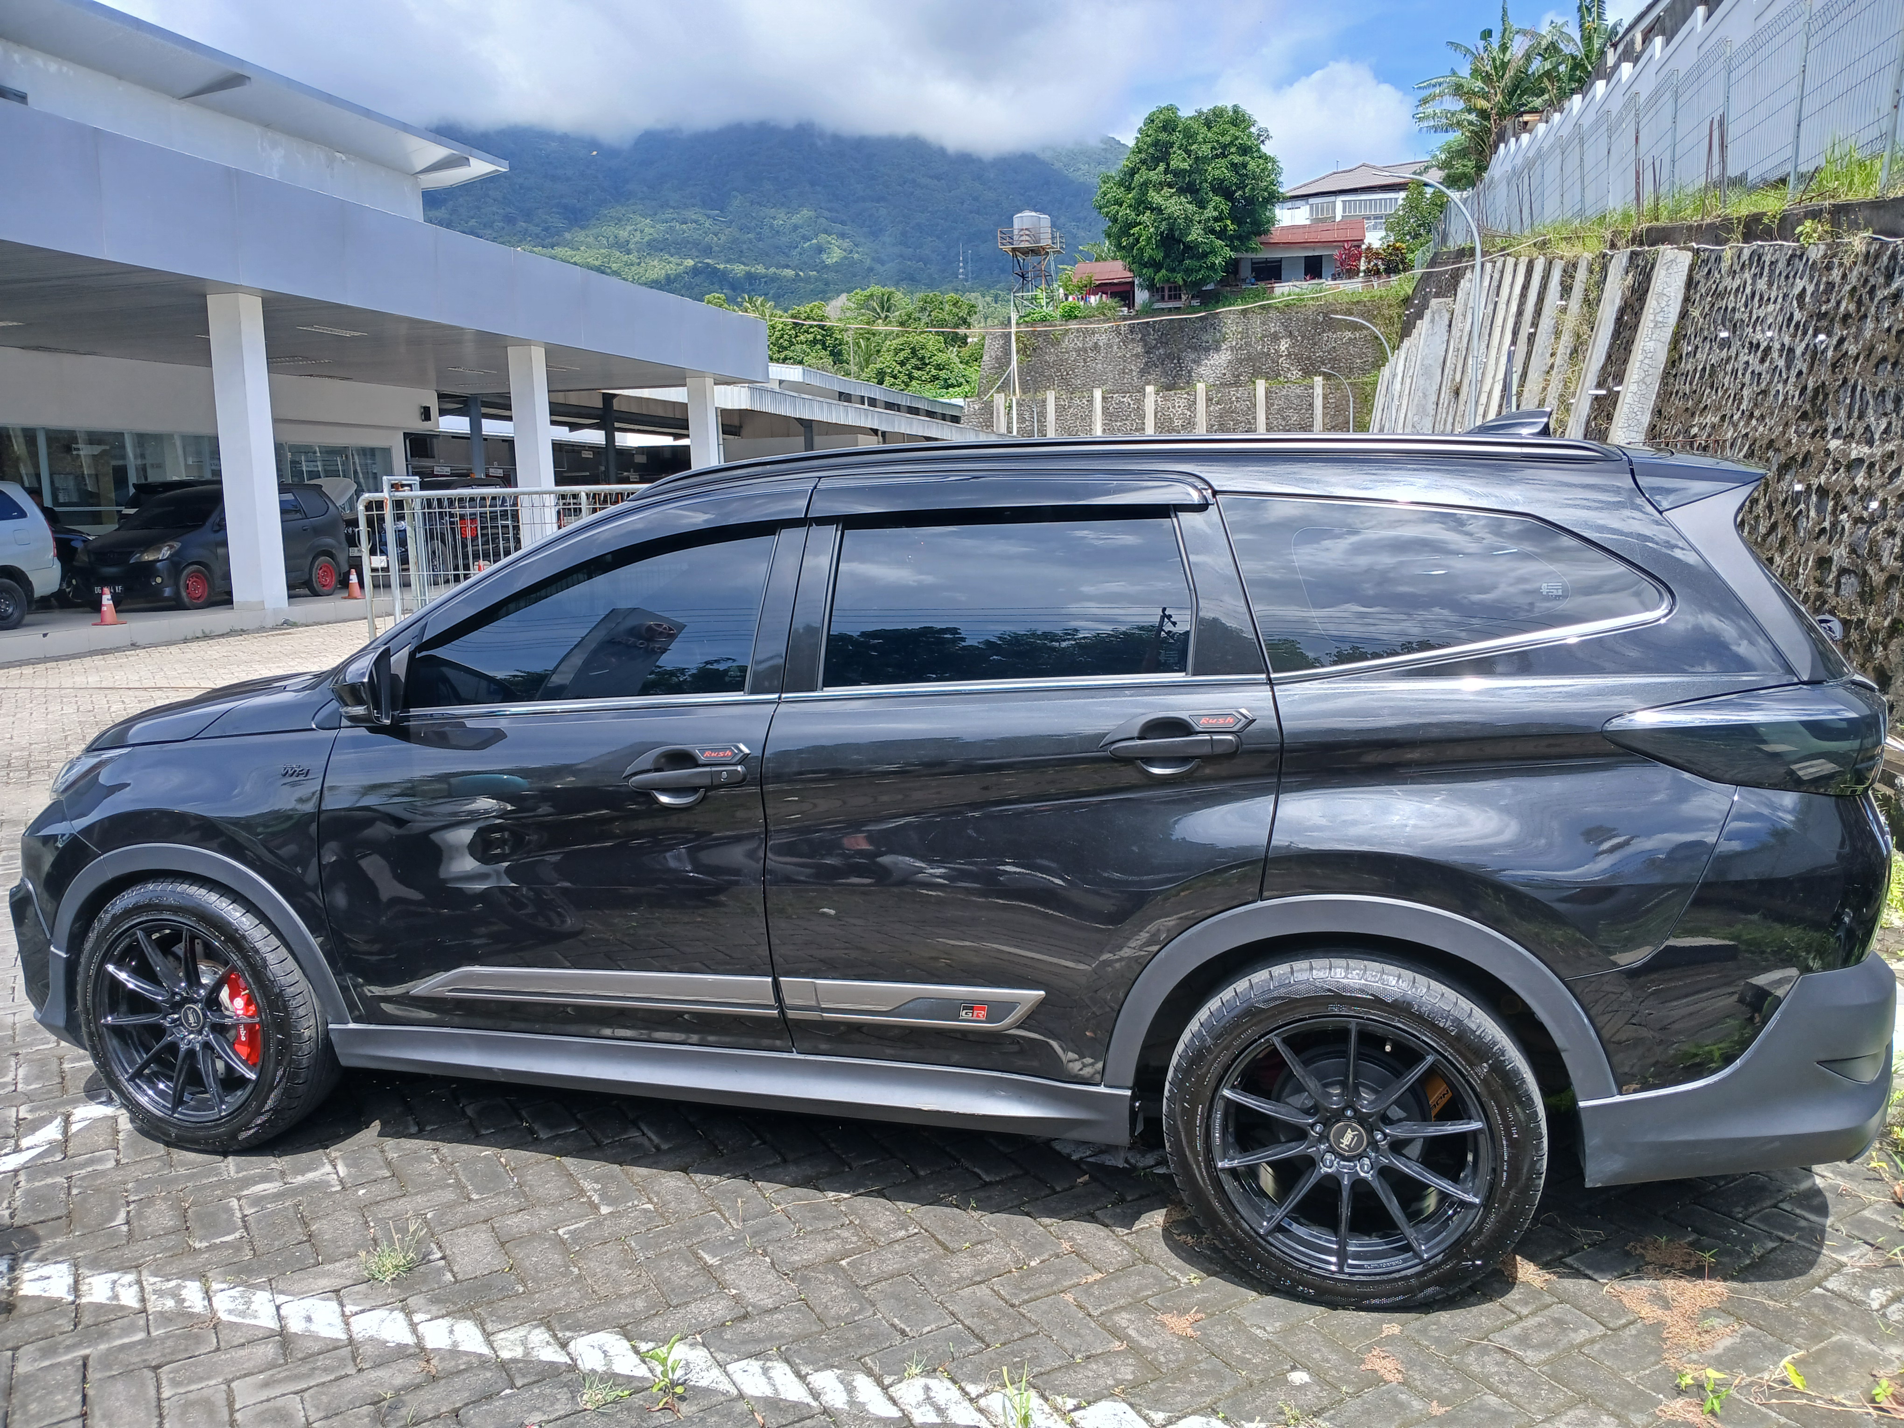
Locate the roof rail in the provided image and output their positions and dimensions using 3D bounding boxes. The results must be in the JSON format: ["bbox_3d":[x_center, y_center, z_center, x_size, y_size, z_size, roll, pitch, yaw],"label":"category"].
[{"bbox_3d":[0.246,-0.514,2.903,2.030,0.105,0.065,0,6,17],"label":"roof rail"}]

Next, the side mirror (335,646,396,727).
[{"bbox_3d":[-1.271,-0.056,3.091,0.120,0.165,0.190,-1,6,0],"label":"side mirror"}]

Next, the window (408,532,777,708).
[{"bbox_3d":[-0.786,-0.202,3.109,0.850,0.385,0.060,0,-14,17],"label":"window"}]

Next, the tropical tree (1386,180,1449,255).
[{"bbox_3d":[24.456,-25.939,75.000,2.900,4.200,2.900,-2,7,0],"label":"tropical tree"}]

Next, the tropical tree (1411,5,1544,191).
[{"bbox_3d":[18.437,-21.505,50.000,4.200,6.100,4.100,-2,7,0],"label":"tropical tree"}]

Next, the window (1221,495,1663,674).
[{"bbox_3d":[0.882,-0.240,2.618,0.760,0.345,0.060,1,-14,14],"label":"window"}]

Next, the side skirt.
[{"bbox_3d":[-0.527,0.770,3.057,1.850,0.125,0.100,0,6,17],"label":"side skirt"}]

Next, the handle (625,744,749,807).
[{"bbox_3d":[-0.539,0.126,2.966,0.270,0.125,0.055,1,7,17],"label":"handle"}]

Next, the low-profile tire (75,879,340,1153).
[{"bbox_3d":[-1.810,0.721,3.509,0.670,0.660,0.225,1,7,18],"label":"low-profile tire"}]

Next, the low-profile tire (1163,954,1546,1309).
[{"bbox_3d":[0.758,0.780,2.726,0.670,0.660,0.225,1,7,17],"label":"low-profile tire"}]

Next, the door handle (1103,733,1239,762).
[{"bbox_3d":[0.410,0.059,2.661,0.240,0.048,0.055,1,7,17],"label":"door handle"}]

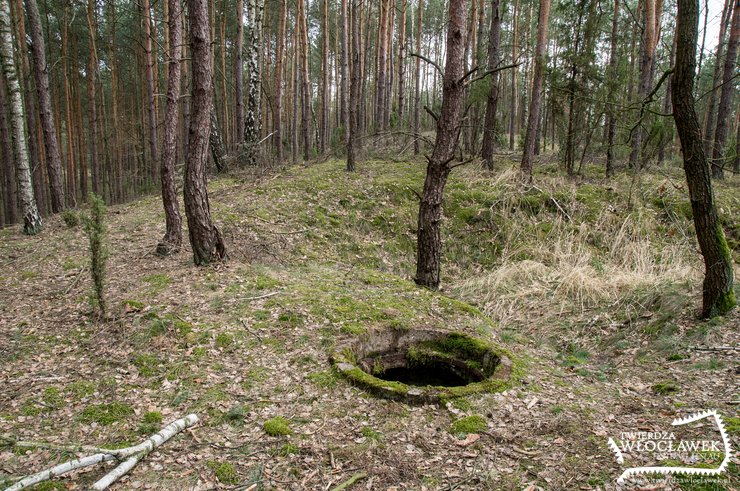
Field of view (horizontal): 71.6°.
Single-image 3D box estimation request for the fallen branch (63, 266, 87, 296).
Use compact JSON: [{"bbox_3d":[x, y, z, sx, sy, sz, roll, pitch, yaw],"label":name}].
[{"bbox_3d":[-3.793,0.429,6.625,0.060,0.060,1.356,-3,12,-19],"label":"fallen branch"}]

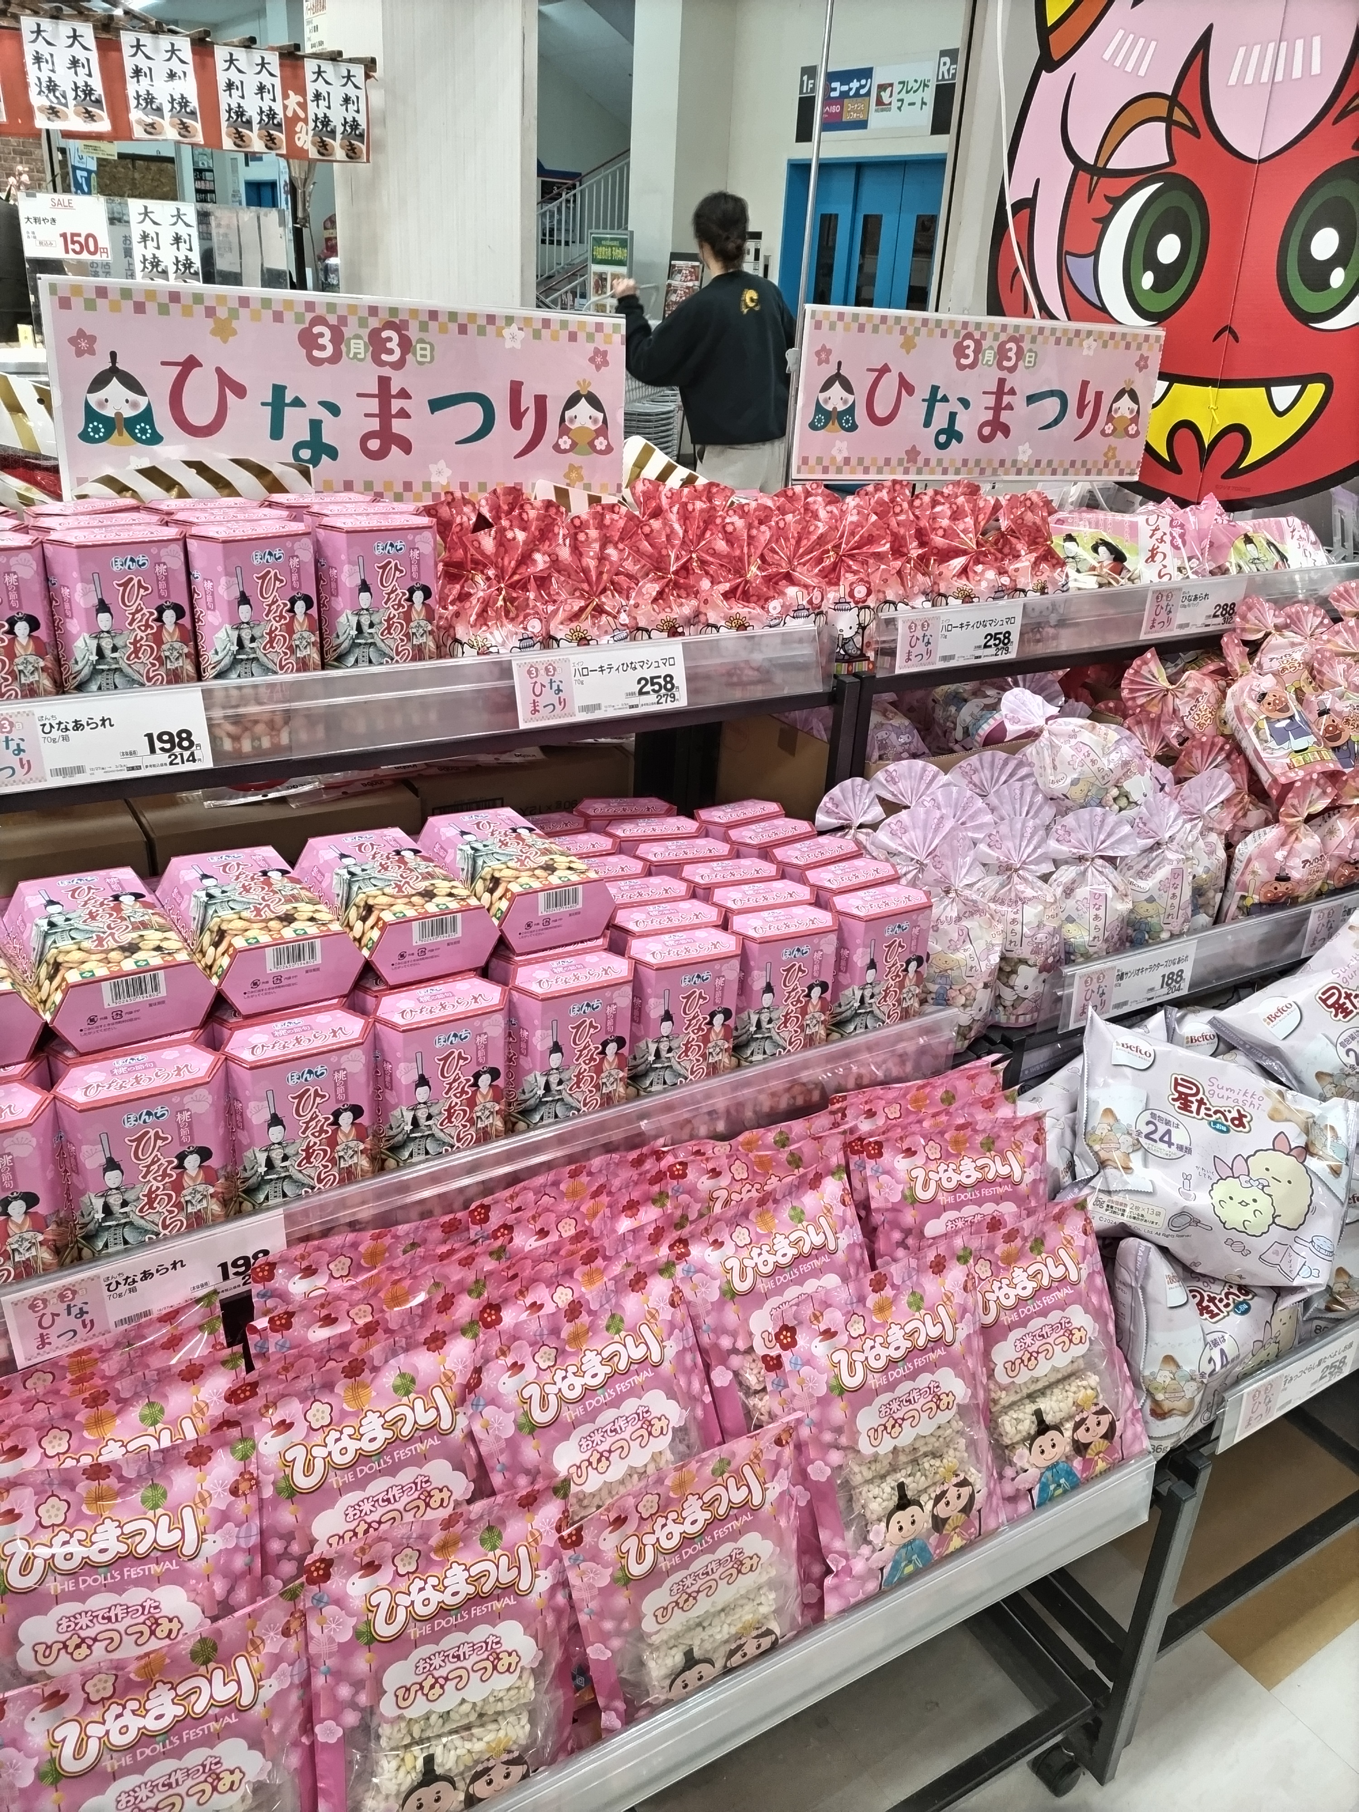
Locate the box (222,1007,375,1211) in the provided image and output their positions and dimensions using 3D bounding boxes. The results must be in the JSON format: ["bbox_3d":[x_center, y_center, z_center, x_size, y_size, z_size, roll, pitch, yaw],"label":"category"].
[{"bbox_3d":[-0.225,0.142,0.816,0.088,0.146,0.044,-10,29,-29],"label":"box"}]

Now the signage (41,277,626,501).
[{"bbox_3d":[-0.315,-0.505,1.371,0.580,0.200,0.008,-10,25,-27],"label":"signage"}]

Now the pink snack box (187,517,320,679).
[{"bbox_3d":[-0.327,-0.208,1.067,0.102,0.169,0.051,-16,32,-35],"label":"pink snack box"}]

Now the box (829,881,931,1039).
[{"bbox_3d":[0.147,0.063,1.051,0.088,0.146,0.044,-11,29,-29],"label":"box"}]

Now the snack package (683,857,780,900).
[{"bbox_3d":[0.035,0.041,1.080,0.088,0.146,0.044,-6,27,-21],"label":"snack package"}]

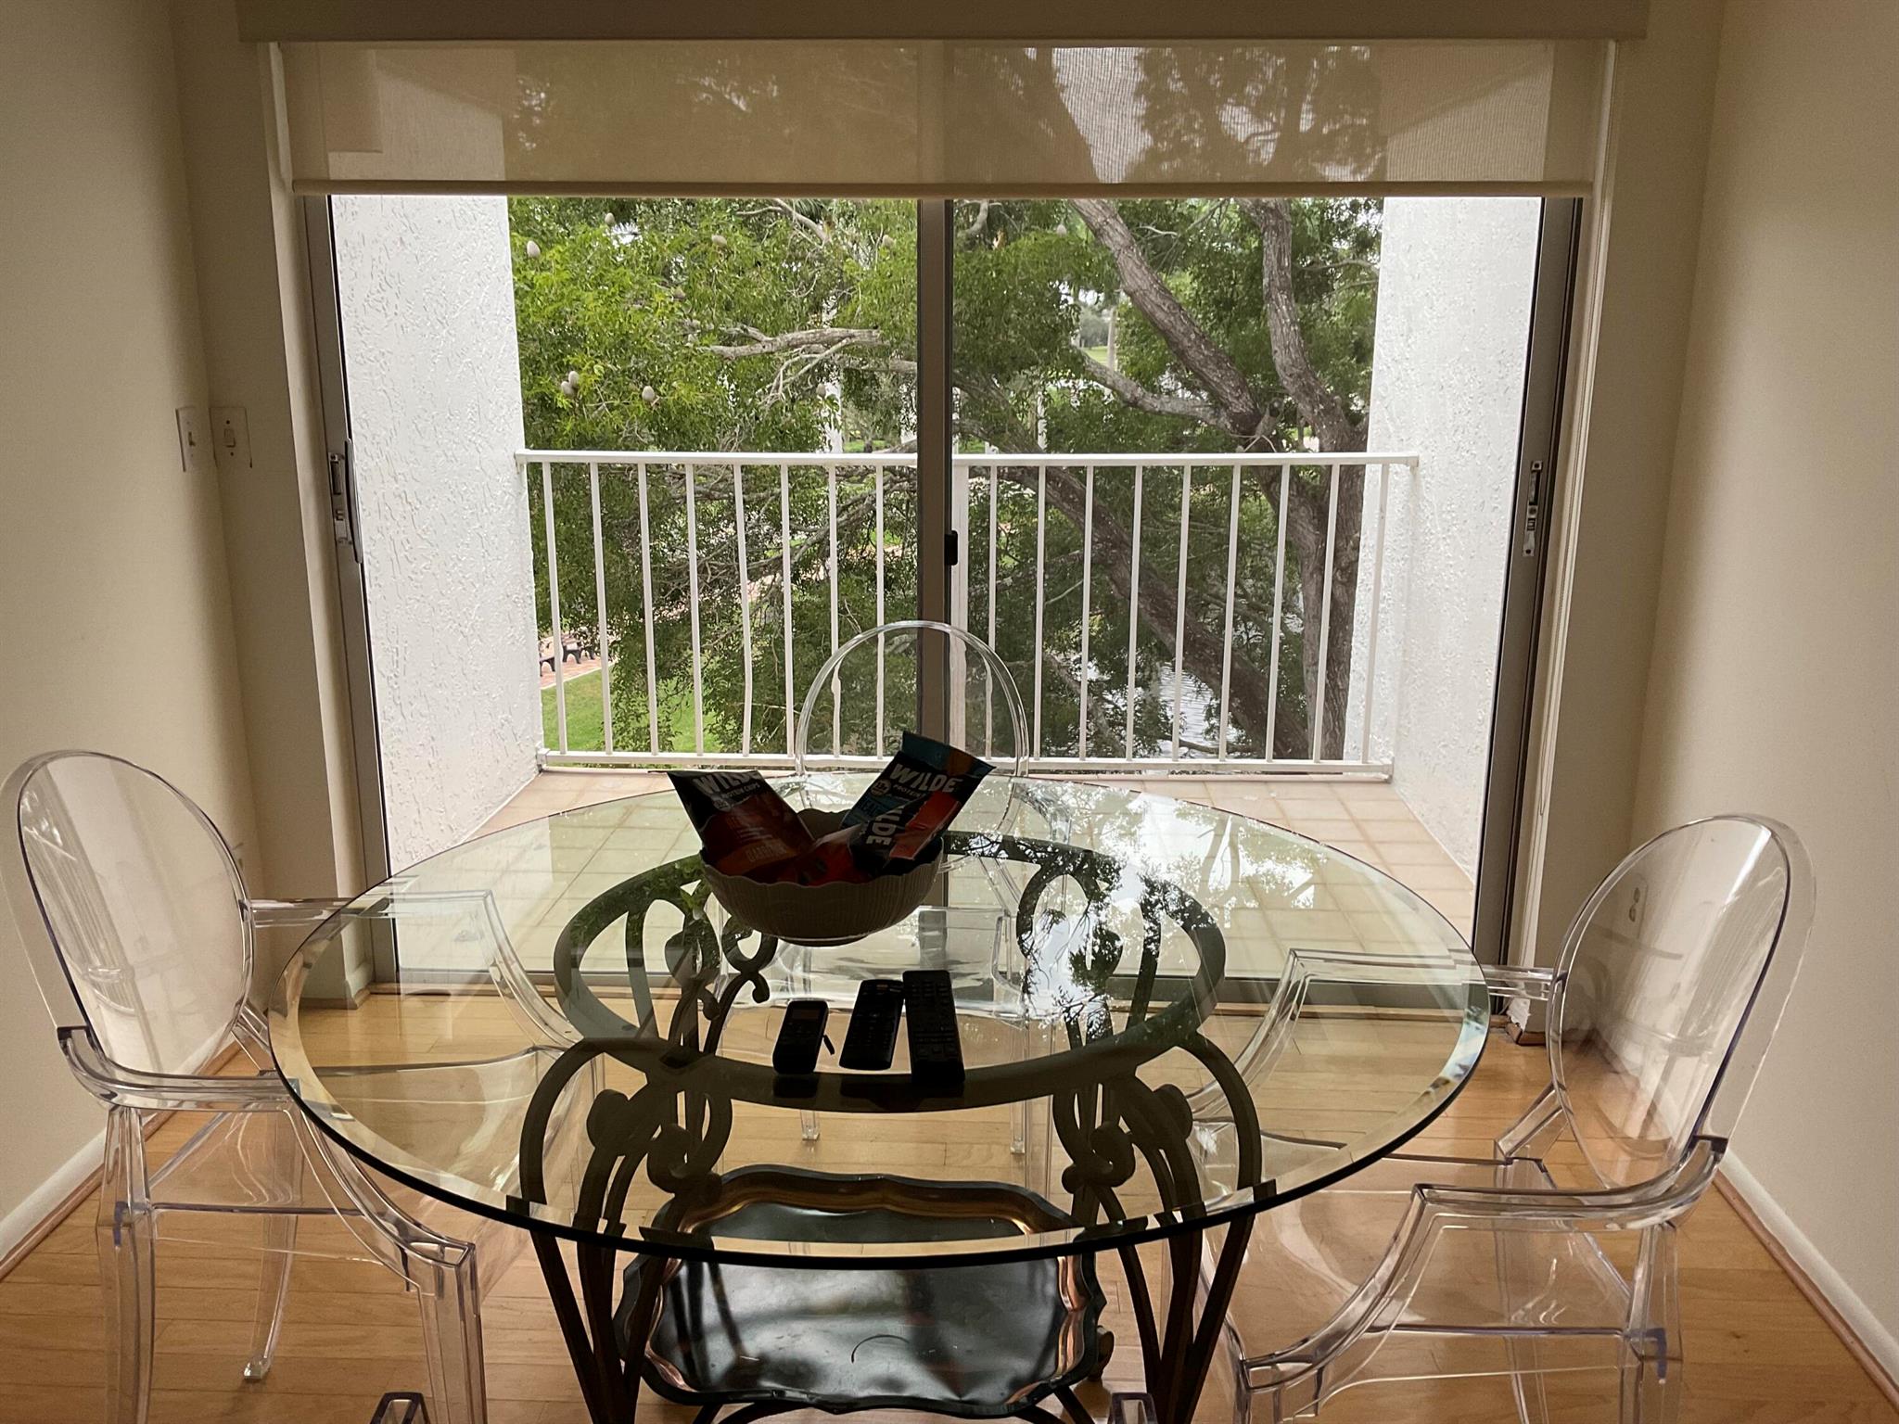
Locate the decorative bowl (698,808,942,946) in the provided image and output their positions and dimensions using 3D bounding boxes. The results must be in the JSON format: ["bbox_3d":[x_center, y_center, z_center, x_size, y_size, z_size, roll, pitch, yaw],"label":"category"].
[{"bbox_3d":[-0.149,0.203,1.856,0.280,0.108,0.280,0,14,0],"label":"decorative bowl"}]

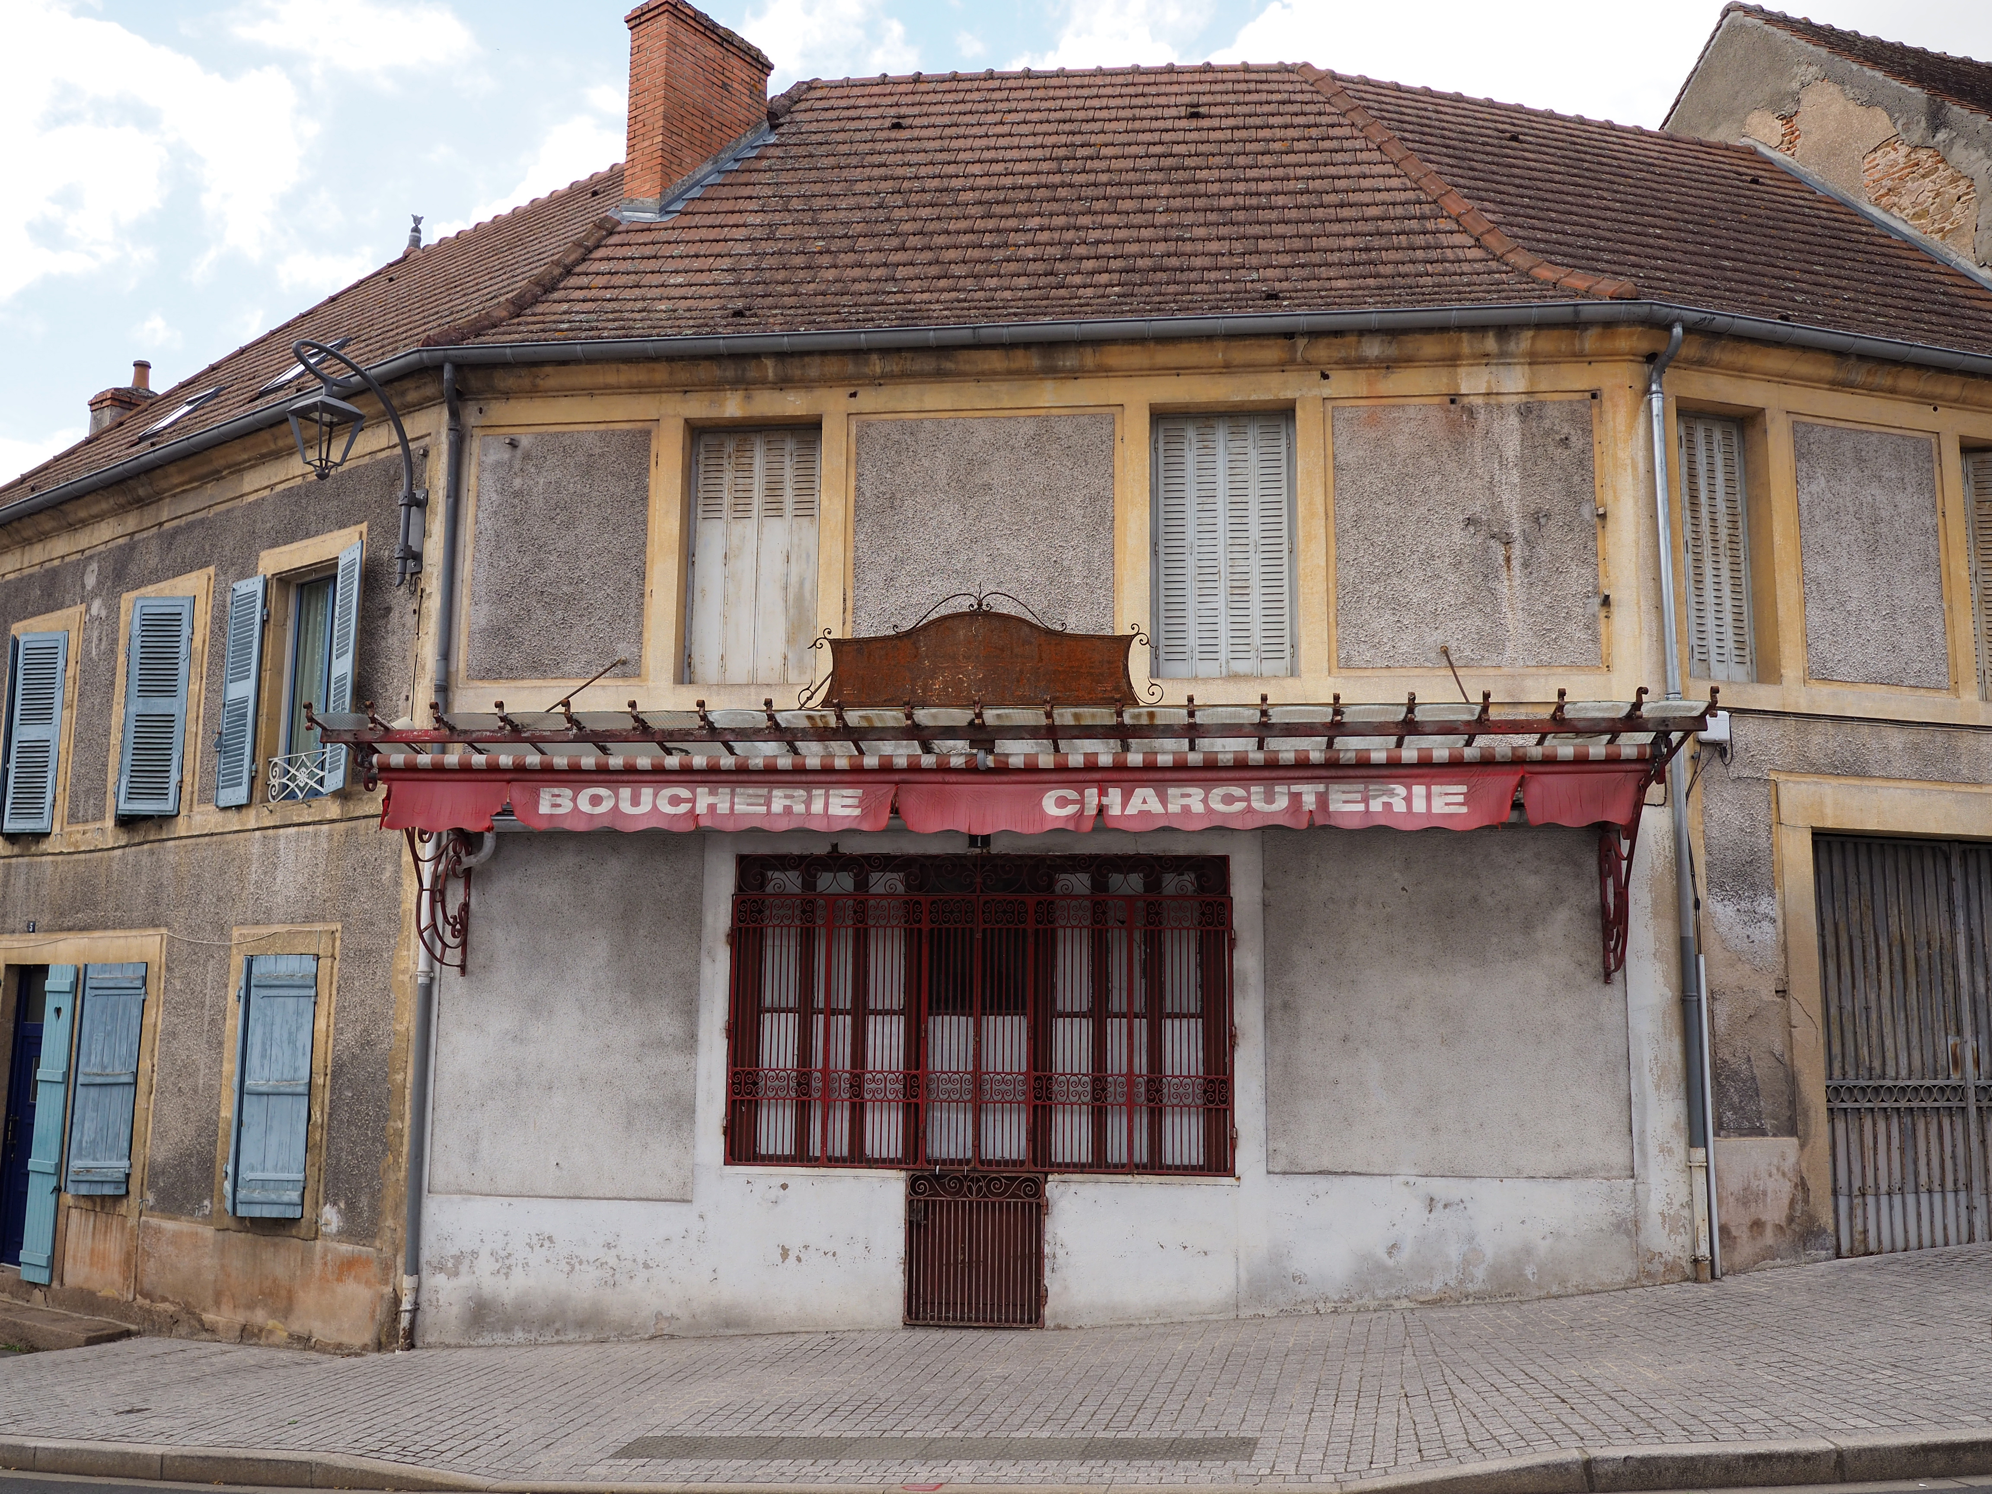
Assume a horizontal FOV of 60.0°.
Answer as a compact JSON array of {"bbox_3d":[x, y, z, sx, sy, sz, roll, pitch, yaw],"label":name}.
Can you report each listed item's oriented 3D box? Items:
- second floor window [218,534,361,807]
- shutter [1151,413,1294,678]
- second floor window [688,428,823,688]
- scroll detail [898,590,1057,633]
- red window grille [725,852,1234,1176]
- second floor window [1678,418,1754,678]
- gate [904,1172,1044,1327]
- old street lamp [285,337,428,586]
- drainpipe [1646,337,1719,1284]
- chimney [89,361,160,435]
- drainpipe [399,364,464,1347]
[{"bbox_3d":[-5.338,-0.458,12.960,1.643,1.809,0.250,-6,-10,37],"label":"second floor window"},{"bbox_3d":[1.496,-1.342,11.367,0.950,1.822,0.200,0,-8,7],"label":"shutter"},{"bbox_3d":[-1.663,-1.317,11.740,0.971,1.827,0.200,0,-8,7],"label":"second floor window"},{"bbox_3d":[-0.101,-0.751,9.573,0.887,0.238,0.040,0,-8,7],"label":"scroll detail"},{"bbox_3d":[-0.120,1.668,10.939,3.229,1.988,0.100,0,-8,7],"label":"red window grille"},{"bbox_3d":[4.635,-1.318,11.162,0.717,1.825,0.200,3,-9,-18],"label":"second floor window"},{"bbox_3d":[-0.133,3.132,10.760,0.880,0.935,0.060,0,-8,7],"label":"gate"},{"bbox_3d":[-4.337,-1.918,11.791,0.420,1.541,0.944,-6,-10,37],"label":"old street lamp"},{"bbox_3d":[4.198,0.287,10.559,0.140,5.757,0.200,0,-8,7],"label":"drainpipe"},{"bbox_3d":[-10.225,-4.031,20.270,0.540,1.067,0.560,-6,-10,37],"label":"chimney"},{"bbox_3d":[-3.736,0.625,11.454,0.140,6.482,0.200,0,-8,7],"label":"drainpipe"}]

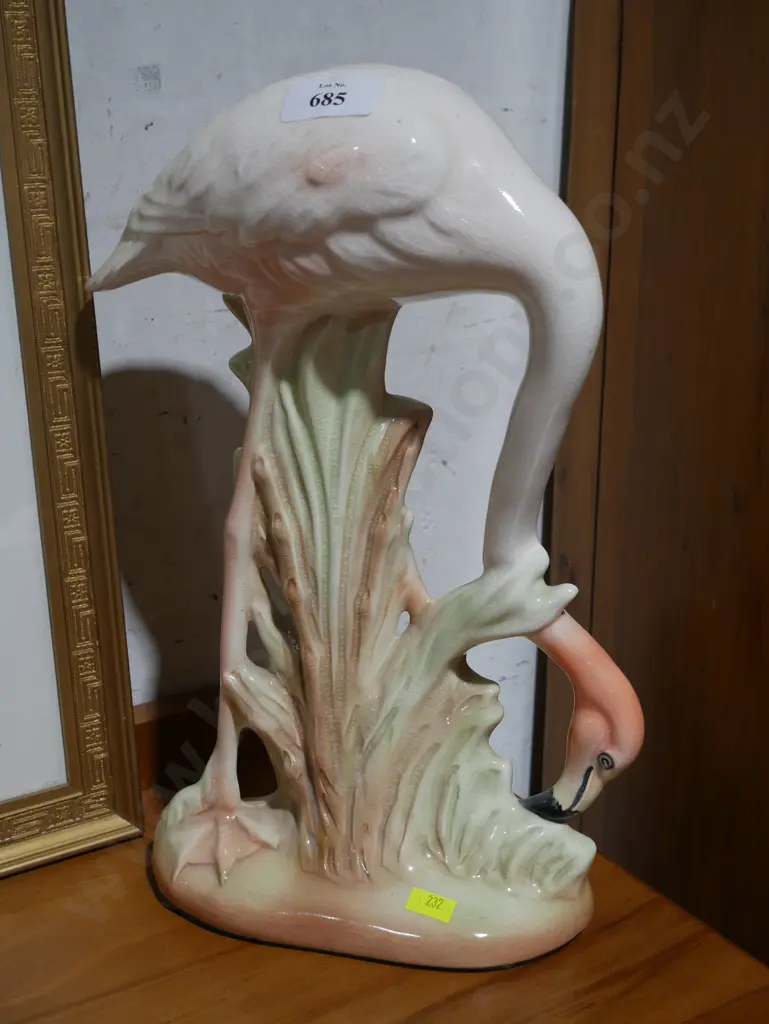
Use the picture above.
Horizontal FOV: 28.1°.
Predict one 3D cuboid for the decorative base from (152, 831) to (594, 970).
[{"bbox_3d":[-0.009,0.172,0.767,0.230,0.041,0.116,5,18,15],"label":"decorative base"}]

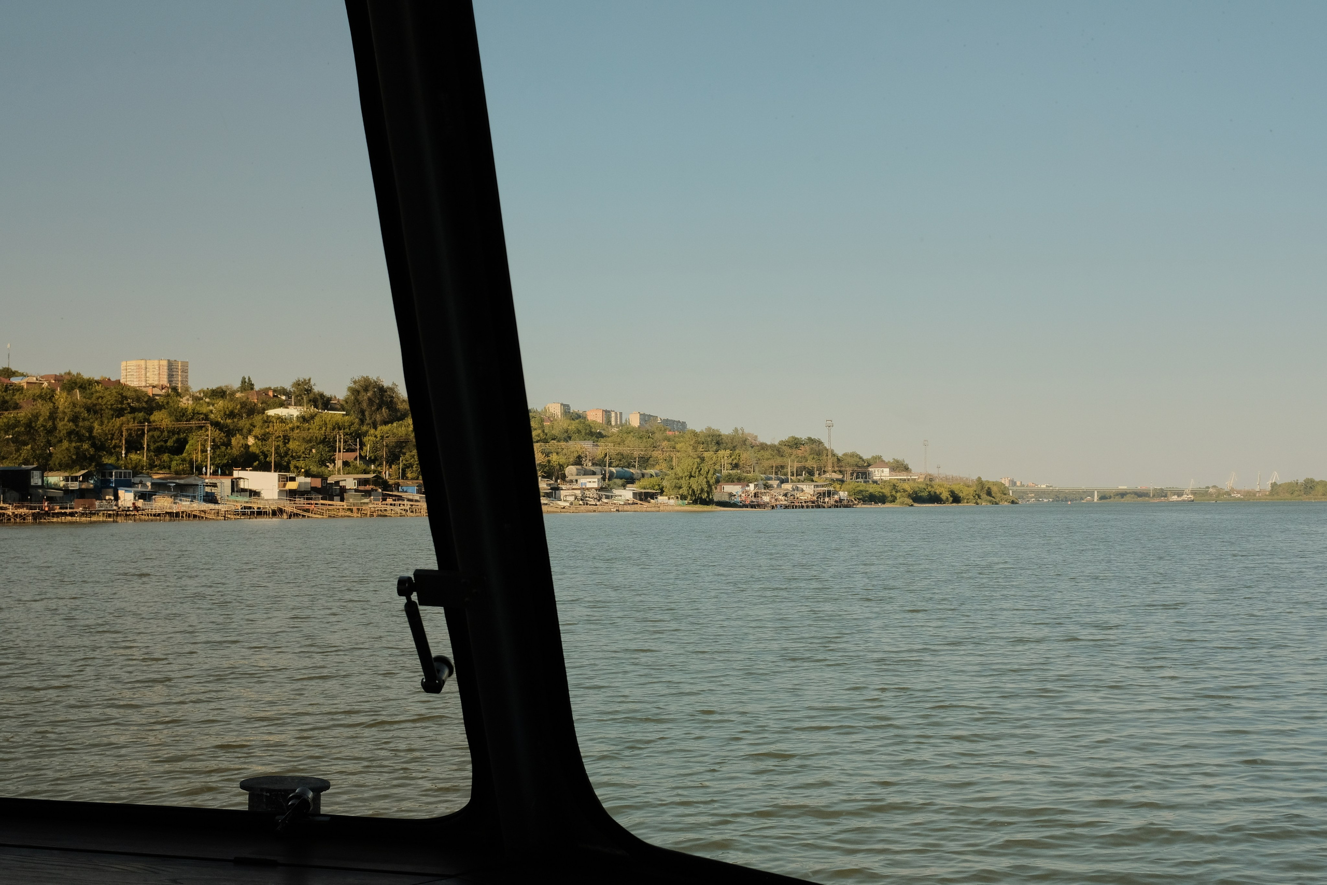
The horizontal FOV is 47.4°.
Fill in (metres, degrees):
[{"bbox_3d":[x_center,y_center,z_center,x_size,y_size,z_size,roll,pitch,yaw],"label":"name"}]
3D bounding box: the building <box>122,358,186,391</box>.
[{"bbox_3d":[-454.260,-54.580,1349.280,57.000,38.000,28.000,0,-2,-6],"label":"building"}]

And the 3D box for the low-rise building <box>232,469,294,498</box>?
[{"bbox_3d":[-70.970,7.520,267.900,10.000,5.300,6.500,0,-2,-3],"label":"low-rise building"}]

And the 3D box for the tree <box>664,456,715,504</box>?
[{"bbox_3d":[7.800,11.610,454.730,15.000,14.500,14.000,0,-2,0],"label":"tree"}]

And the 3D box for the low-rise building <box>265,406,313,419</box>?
[{"bbox_3d":[-91.760,-6.780,369.920,11.000,4.200,8.500,0,-2,-9],"label":"low-rise building"}]

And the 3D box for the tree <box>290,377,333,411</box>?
[{"bbox_3d":[-90.970,-11.600,389.800,10.500,10.500,10.000,0,-2,0],"label":"tree"}]

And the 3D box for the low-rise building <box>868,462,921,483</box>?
[{"bbox_3d":[114.740,15.020,749.810,24.000,10.000,11.000,0,-2,6],"label":"low-rise building"}]

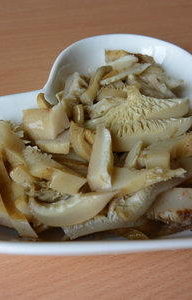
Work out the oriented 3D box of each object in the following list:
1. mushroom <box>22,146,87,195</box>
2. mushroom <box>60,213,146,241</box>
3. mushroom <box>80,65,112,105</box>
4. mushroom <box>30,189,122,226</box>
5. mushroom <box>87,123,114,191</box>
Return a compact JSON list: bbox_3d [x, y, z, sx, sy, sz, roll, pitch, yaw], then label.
[{"bbox_3d":[-0.024,0.011,0.208,0.037,0.010,0.015,30,62,29],"label":"mushroom"},{"bbox_3d":[0.005,0.040,0.192,0.044,0.009,0.010,-4,65,-5],"label":"mushroom"},{"bbox_3d":[0.002,-0.048,0.262,0.008,0.008,0.044,16,45,14],"label":"mushroom"},{"bbox_3d":[-0.011,0.030,0.189,0.045,0.014,0.014,-3,75,-1],"label":"mushroom"},{"bbox_3d":[0.003,0.003,0.213,0.009,0.011,0.038,12,54,-11],"label":"mushroom"}]

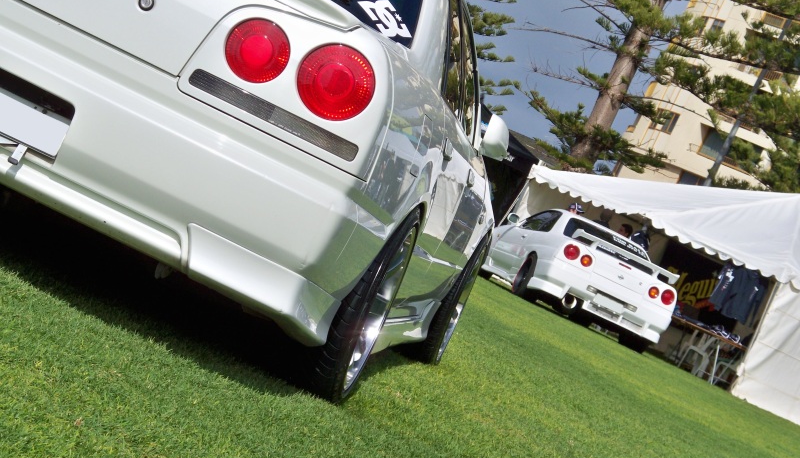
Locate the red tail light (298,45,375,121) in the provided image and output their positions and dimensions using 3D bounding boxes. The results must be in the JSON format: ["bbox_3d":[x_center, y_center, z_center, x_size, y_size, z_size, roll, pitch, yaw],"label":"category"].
[{"bbox_3d":[-0.147,-0.345,5.640,0.187,0.187,0.070,26,2,6],"label":"red tail light"}]

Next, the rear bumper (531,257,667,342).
[{"bbox_3d":[2.497,0.845,29.345,1.740,0.460,0.680,25,1,-10],"label":"rear bumper"}]

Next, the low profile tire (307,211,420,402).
[{"bbox_3d":[-0.158,0.171,6.612,0.235,0.640,0.640,26,2,6],"label":"low profile tire"}]

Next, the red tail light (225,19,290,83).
[{"bbox_3d":[-0.333,-0.419,5.620,0.155,0.155,0.070,26,2,6],"label":"red tail light"}]

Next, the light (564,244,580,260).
[{"bbox_3d":[2.104,0.280,29.120,0.195,0.195,0.070,25,1,-10],"label":"light"}]

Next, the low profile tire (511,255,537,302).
[{"bbox_3d":[1.661,0.626,29.924,0.260,0.650,0.650,25,1,-10],"label":"low profile tire"}]

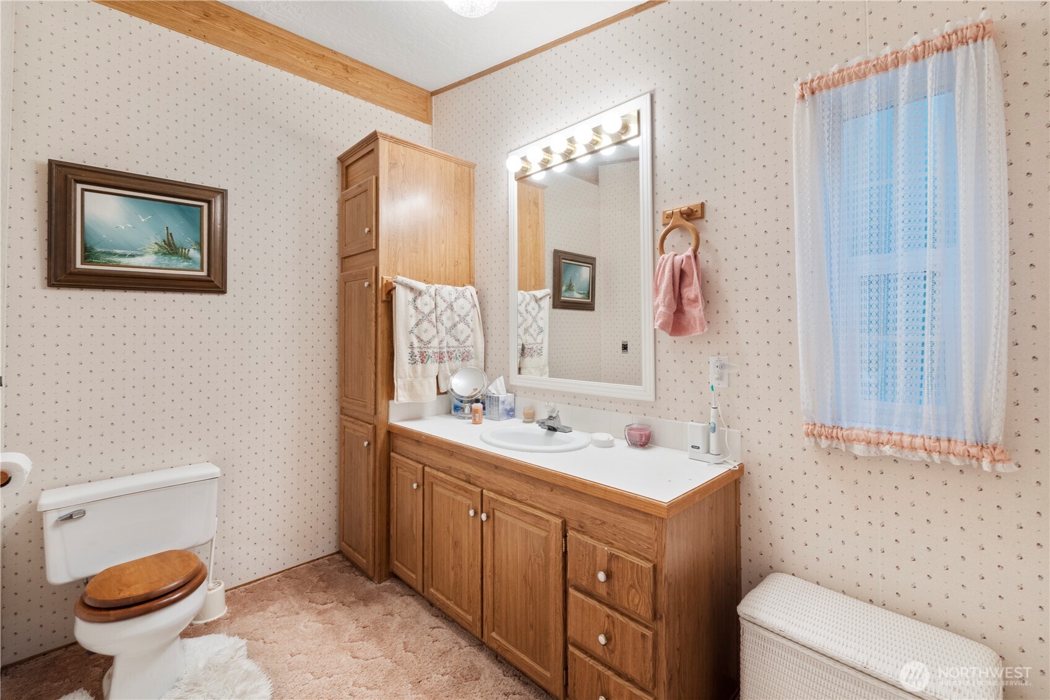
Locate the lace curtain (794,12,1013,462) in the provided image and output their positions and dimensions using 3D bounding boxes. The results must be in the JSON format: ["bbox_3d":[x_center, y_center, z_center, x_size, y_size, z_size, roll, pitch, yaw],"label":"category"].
[{"bbox_3d":[1.028,-0.264,1.238,0.460,1.120,0.065,2,2,45],"label":"lace curtain"}]

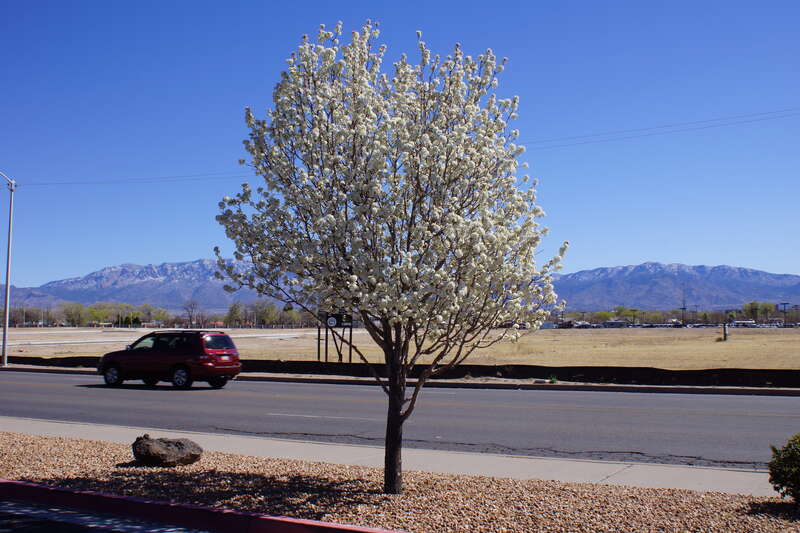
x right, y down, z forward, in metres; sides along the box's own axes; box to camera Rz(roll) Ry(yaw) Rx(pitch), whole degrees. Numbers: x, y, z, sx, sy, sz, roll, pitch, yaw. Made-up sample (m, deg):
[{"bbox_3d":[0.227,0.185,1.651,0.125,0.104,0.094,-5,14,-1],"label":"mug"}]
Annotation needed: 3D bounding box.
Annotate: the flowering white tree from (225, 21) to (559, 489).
[{"bbox_3d":[-0.080,-0.130,8.650,3.500,4.750,3.400,0,-4,0],"label":"flowering white tree"}]

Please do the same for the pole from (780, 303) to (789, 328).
[{"bbox_3d":[133.200,17.000,300.000,2.700,8.900,0.600,-1,-4,23],"label":"pole"}]

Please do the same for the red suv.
[{"bbox_3d":[-7.420,2.930,27.650,4.690,1.740,1.840,-2,-4,27],"label":"red suv"}]

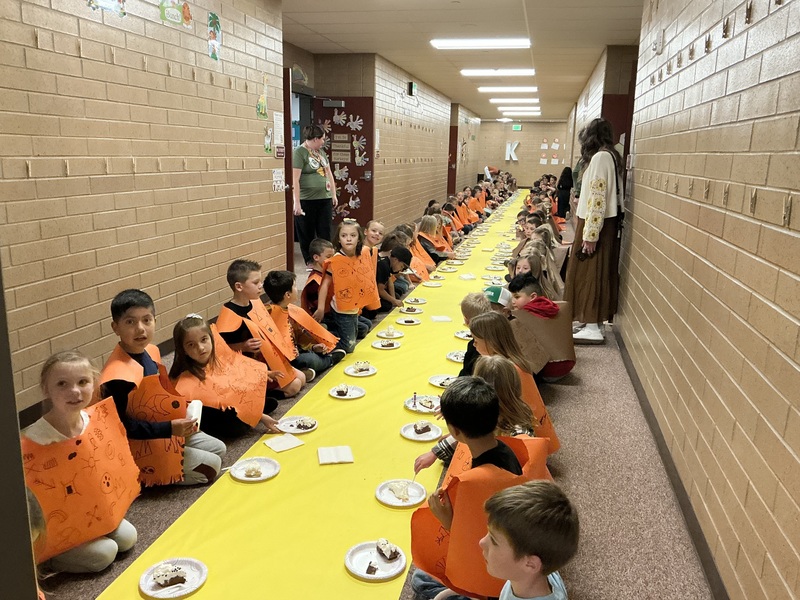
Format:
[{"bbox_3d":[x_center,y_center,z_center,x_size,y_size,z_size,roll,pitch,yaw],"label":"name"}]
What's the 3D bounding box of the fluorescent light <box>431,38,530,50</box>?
[{"bbox_3d":[1.027,-3.252,8.203,1.220,0.080,0.580,4,13,12],"label":"fluorescent light"}]

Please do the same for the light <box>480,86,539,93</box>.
[{"bbox_3d":[2.313,-4.503,13.817,1.220,0.080,0.580,4,13,12],"label":"light"}]

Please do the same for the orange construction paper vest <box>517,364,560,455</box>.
[{"bbox_3d":[0.537,0.509,2.951,0.380,0.440,0.430,11,16,37],"label":"orange construction paper vest"}]

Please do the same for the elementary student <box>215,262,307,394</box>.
[{"bbox_3d":[-0.824,0.156,3.811,0.540,0.770,0.430,8,14,26],"label":"elementary student"}]

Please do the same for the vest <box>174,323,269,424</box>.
[{"bbox_3d":[-0.886,0.395,3.206,0.380,0.430,0.470,13,17,41],"label":"vest"}]

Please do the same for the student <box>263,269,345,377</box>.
[{"bbox_3d":[-0.700,0.111,4.381,0.570,0.610,0.460,1,13,-2],"label":"student"}]

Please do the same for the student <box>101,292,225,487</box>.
[{"bbox_3d":[-1.067,0.361,2.778,0.520,0.820,0.420,10,15,32],"label":"student"}]

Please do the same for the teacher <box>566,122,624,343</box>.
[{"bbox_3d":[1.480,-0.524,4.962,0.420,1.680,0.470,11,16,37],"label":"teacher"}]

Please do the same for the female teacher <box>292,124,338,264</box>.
[{"bbox_3d":[-1.014,-1.220,7.744,0.490,1.700,0.360,-8,16,-35],"label":"female teacher"}]

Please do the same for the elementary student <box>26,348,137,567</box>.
[{"bbox_3d":[-1.152,0.518,2.329,0.500,0.710,0.430,9,15,31],"label":"elementary student"}]

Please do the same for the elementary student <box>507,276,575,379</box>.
[{"bbox_3d":[0.857,0.149,4.246,0.580,0.660,0.440,8,15,29],"label":"elementary student"}]

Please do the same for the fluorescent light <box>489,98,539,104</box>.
[{"bbox_3d":[2.973,-5.158,16.756,1.220,0.080,0.580,4,13,12],"label":"fluorescent light"}]

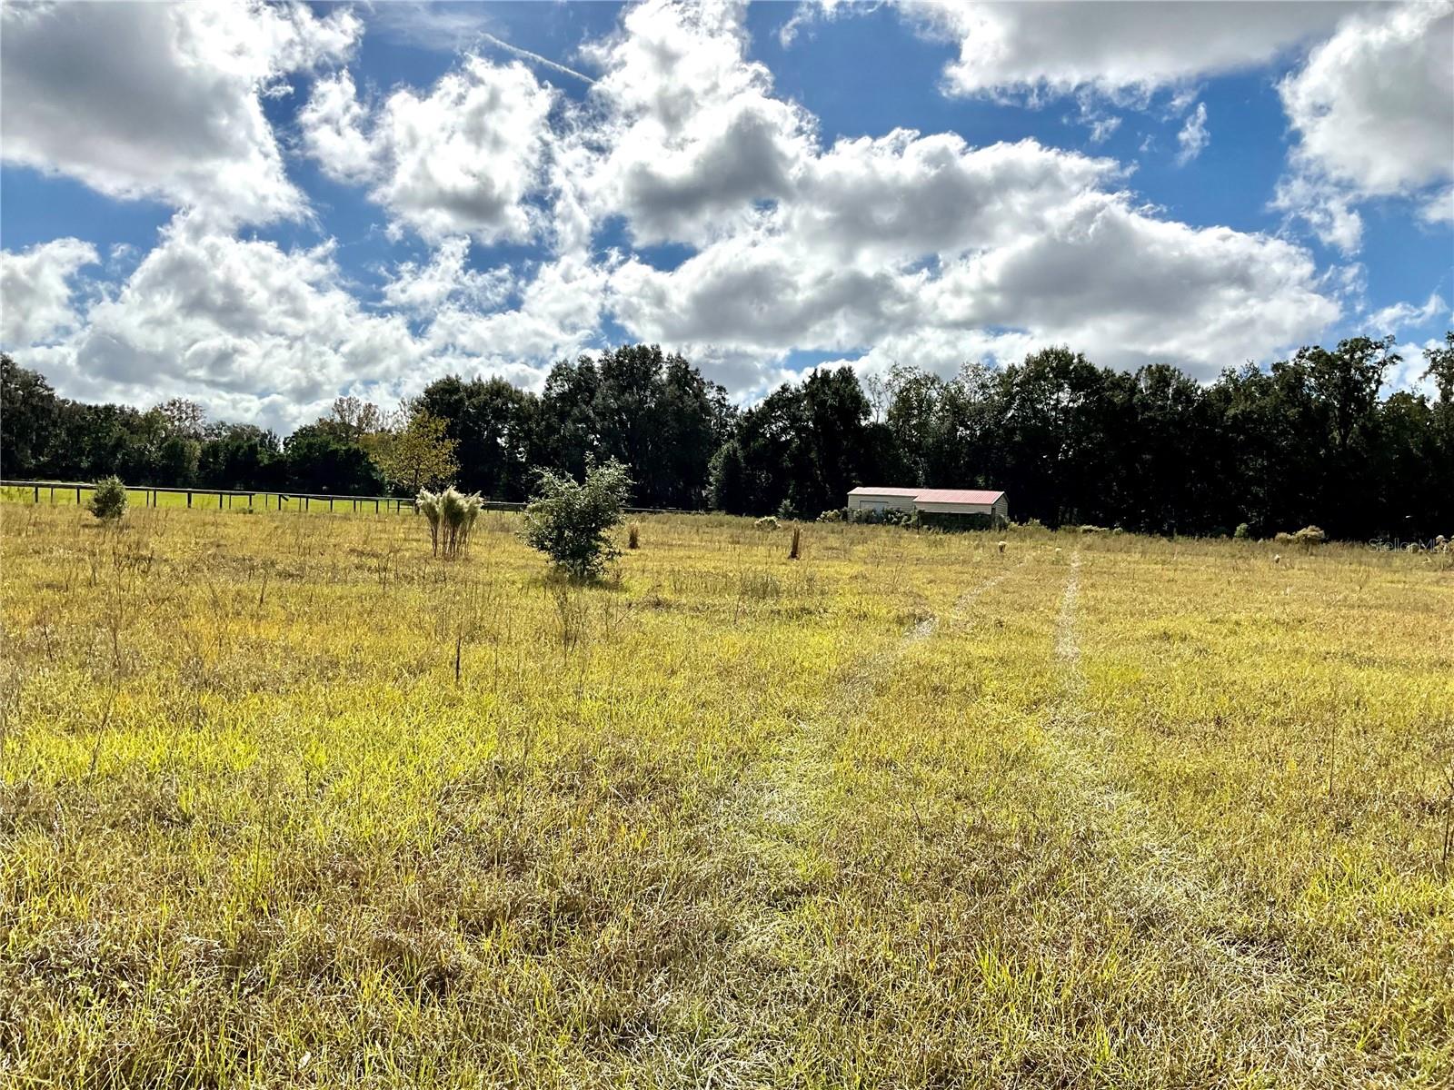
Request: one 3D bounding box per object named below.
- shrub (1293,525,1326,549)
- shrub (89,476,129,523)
[{"bbox_3d":[28.547,-0.306,59.671,1.614,1.336,1.614,2,2,0],"label":"shrub"},{"bbox_3d":[-23.518,-1.749,46.314,1.468,1.814,1.468,2,2,0],"label":"shrub"}]

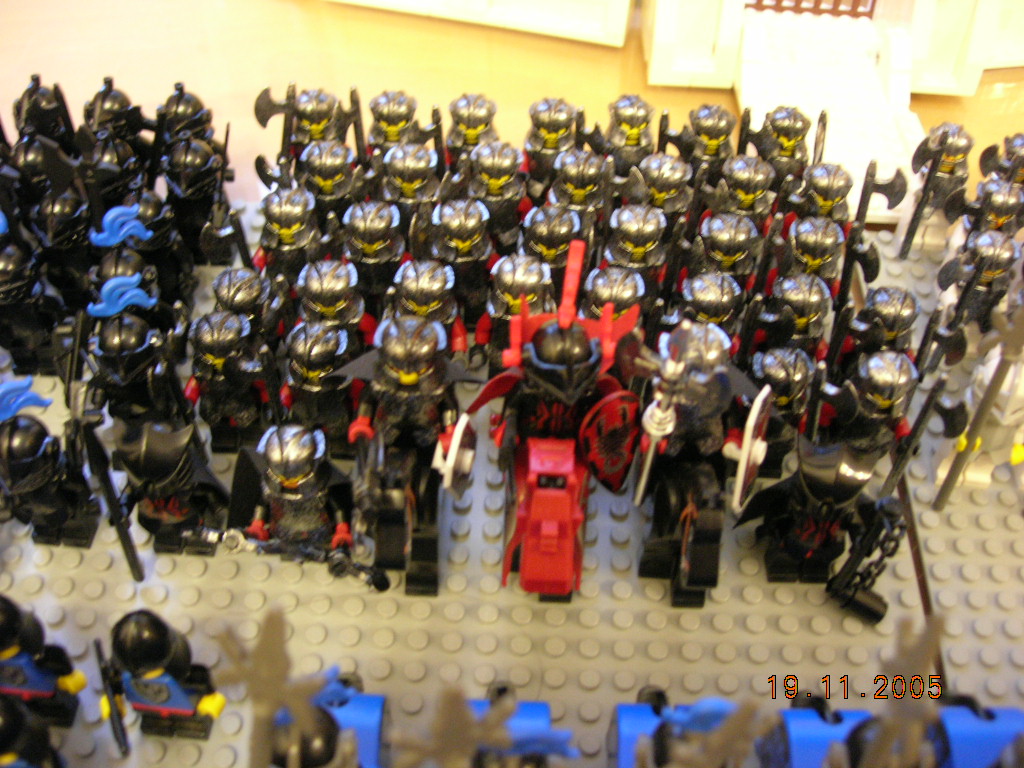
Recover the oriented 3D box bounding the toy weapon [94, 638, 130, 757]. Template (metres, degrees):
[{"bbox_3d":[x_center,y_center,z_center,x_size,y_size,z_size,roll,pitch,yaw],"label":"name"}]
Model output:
[{"bbox_3d":[-0.080,0.063,0.225,0.004,0.038,0.006,-12,37,-22],"label":"toy weapon"}]

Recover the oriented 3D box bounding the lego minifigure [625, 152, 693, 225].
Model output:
[{"bbox_3d":[0.043,-0.047,0.329,0.023,0.042,0.015,5,49,2],"label":"lego minifigure"}]

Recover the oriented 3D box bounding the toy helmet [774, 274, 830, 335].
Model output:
[{"bbox_3d":[0.074,-0.020,0.286,0.015,0.014,0.014,7,49,4],"label":"toy helmet"}]

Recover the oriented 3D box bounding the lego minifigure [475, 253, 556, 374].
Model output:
[{"bbox_3d":[0.002,-0.016,0.303,0.023,0.042,0.014,3,48,1],"label":"lego minifigure"}]

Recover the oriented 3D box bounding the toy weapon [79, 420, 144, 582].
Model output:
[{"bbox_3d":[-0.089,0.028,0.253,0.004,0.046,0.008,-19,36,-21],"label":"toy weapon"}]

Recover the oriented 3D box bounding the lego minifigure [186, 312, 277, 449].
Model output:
[{"bbox_3d":[-0.072,0.000,0.287,0.023,0.042,0.014,3,48,1],"label":"lego minifigure"}]

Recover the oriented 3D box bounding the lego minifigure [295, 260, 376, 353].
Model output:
[{"bbox_3d":[-0.046,-0.014,0.296,0.024,0.043,0.016,3,49,0],"label":"lego minifigure"}]

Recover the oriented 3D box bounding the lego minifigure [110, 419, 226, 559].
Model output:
[{"bbox_3d":[-0.079,0.025,0.259,0.027,0.043,0.018,3,49,0],"label":"lego minifigure"}]

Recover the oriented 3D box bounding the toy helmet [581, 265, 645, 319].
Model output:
[{"bbox_3d":[0.026,-0.022,0.285,0.015,0.014,0.015,3,49,0],"label":"toy helmet"}]

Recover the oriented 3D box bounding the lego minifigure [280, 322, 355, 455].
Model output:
[{"bbox_3d":[-0.048,0.002,0.286,0.023,0.042,0.014,3,48,1],"label":"lego minifigure"}]

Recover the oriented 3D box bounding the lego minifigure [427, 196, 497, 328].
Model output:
[{"bbox_3d":[-0.013,-0.031,0.311,0.024,0.043,0.016,0,49,-2],"label":"lego minifigure"}]

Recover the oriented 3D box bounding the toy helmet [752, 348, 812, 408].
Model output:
[{"bbox_3d":[0.066,-0.001,0.274,0.015,0.014,0.014,3,48,1],"label":"toy helmet"}]

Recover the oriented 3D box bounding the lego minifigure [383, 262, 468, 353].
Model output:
[{"bbox_3d":[-0.022,-0.013,0.297,0.023,0.042,0.015,3,49,0],"label":"lego minifigure"}]

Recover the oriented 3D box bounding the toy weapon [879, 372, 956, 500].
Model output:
[{"bbox_3d":[0.101,0.017,0.273,0.004,0.048,0.012,-30,57,-26],"label":"toy weapon"}]

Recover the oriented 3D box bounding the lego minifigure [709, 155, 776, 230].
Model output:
[{"bbox_3d":[0.067,-0.048,0.334,0.023,0.042,0.014,3,48,1],"label":"lego minifigure"}]

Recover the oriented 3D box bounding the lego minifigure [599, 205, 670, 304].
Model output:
[{"bbox_3d":[0.034,-0.031,0.318,0.023,0.042,0.014,3,48,1],"label":"lego minifigure"}]

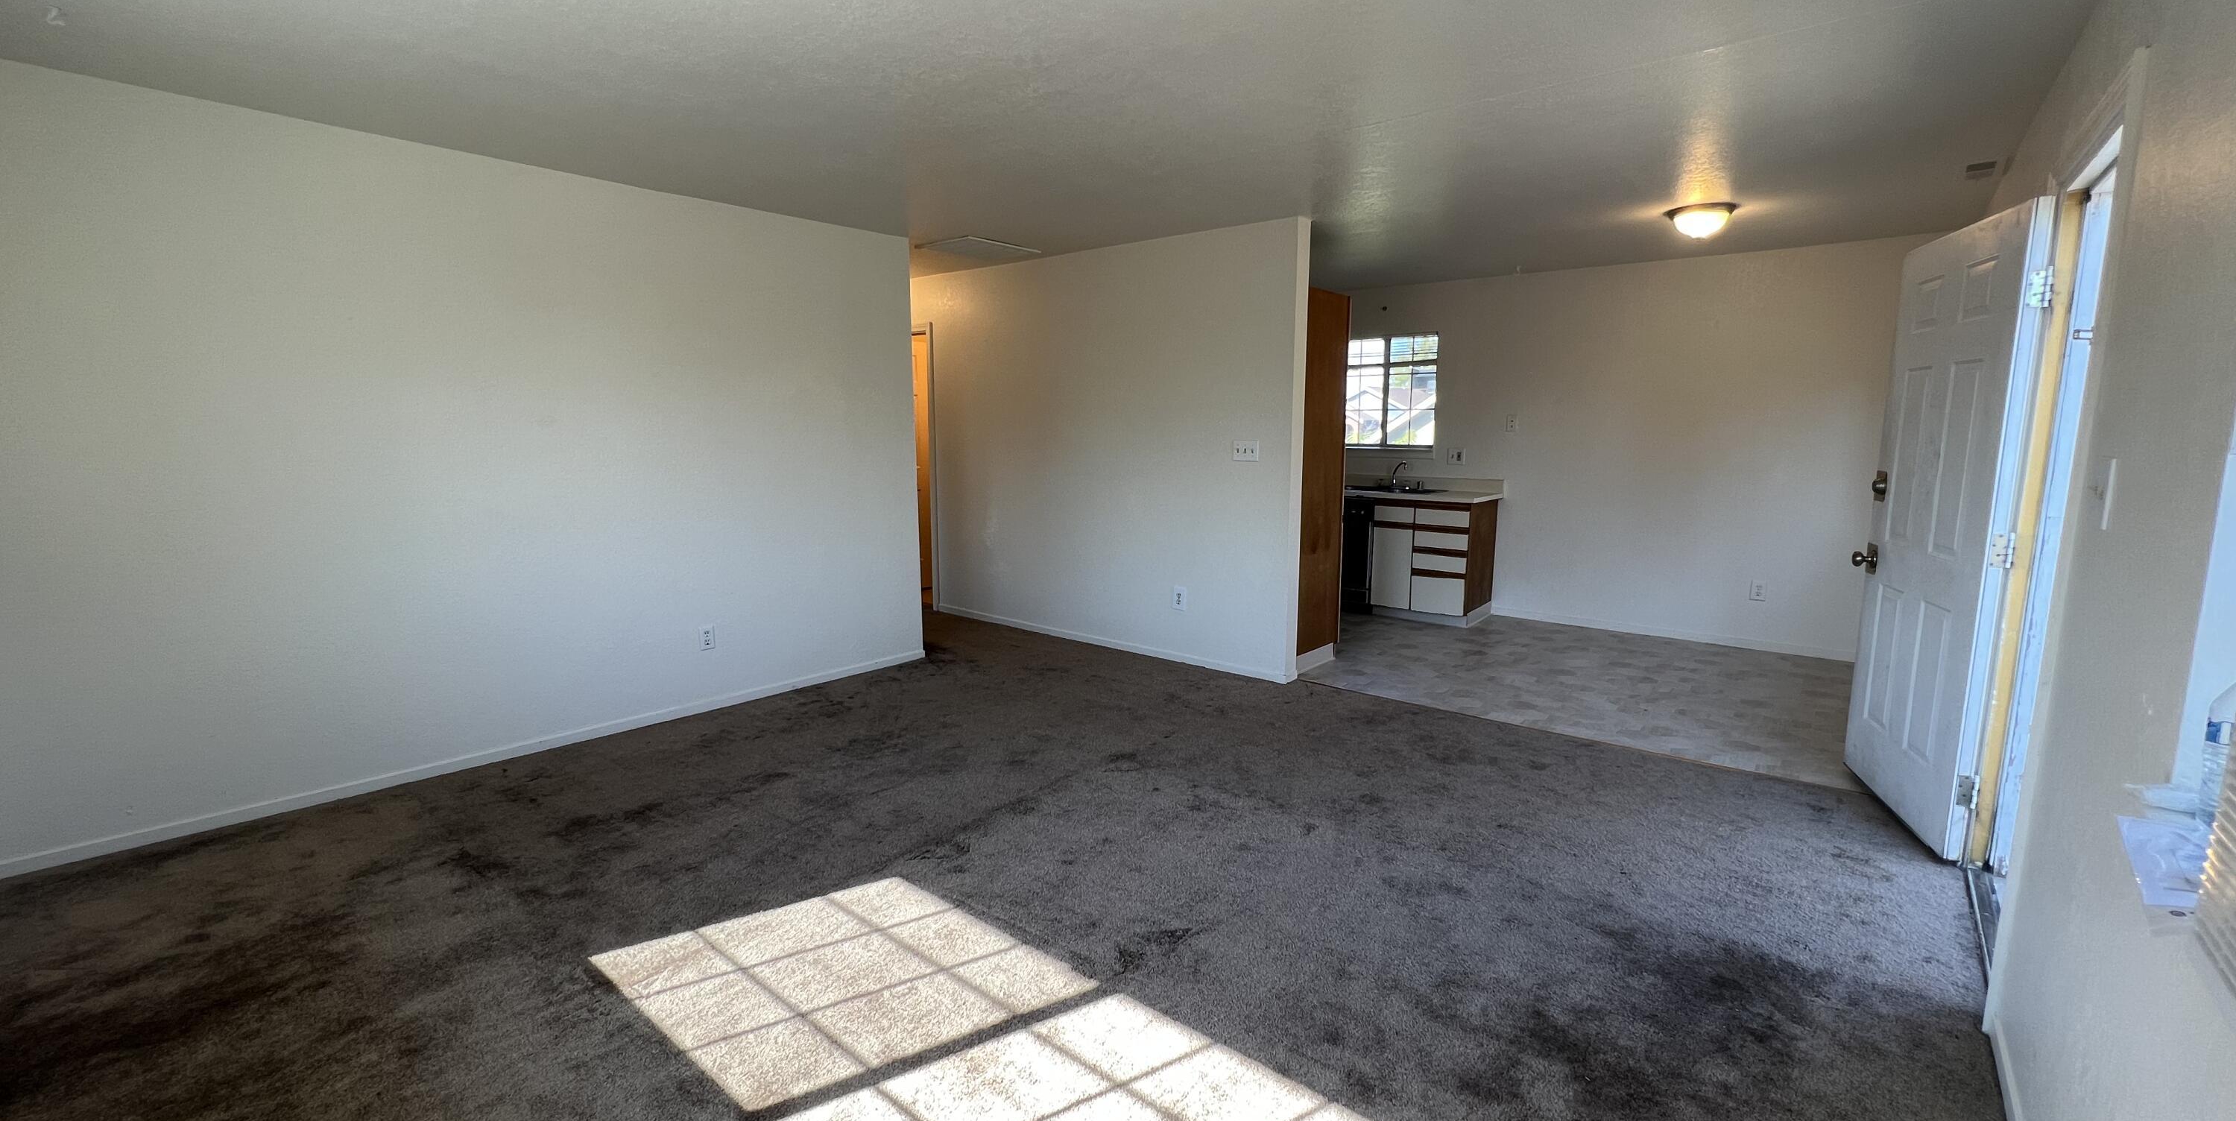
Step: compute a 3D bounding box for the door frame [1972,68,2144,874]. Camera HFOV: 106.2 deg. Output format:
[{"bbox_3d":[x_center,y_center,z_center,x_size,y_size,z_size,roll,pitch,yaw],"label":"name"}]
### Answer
[{"bbox_3d":[2.388,-0.008,2.129,0.150,2.100,1.080,7,11,41],"label":"door frame"}]

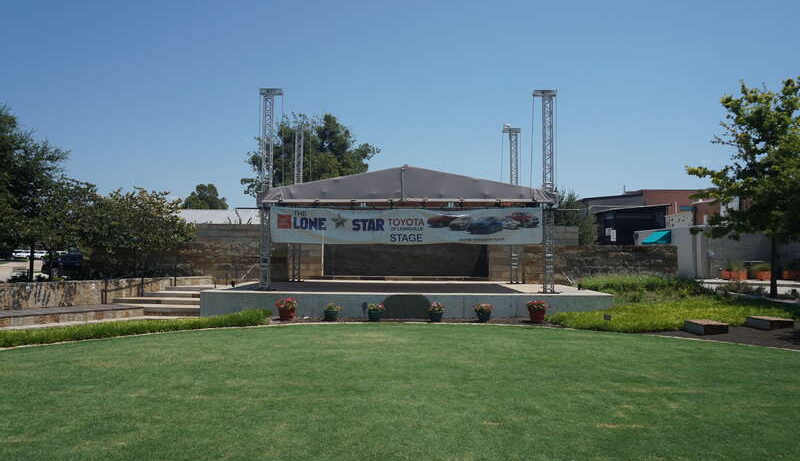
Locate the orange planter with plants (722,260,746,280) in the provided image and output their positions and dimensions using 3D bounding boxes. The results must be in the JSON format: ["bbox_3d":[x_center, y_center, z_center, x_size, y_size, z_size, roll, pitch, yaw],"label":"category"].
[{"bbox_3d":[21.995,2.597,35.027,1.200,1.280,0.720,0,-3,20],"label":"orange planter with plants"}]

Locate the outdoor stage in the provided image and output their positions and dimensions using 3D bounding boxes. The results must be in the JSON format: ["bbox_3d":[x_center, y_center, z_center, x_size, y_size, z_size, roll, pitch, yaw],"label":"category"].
[{"bbox_3d":[0.231,2.675,21.671,13.486,0.785,8.479,1,-3,0],"label":"outdoor stage"}]

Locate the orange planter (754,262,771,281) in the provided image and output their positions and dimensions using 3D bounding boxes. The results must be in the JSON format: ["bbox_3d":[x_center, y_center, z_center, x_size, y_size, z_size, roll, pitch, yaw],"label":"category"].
[{"bbox_3d":[23.832,2.672,35.024,0.750,1.130,0.650,0,-3,20],"label":"orange planter"}]

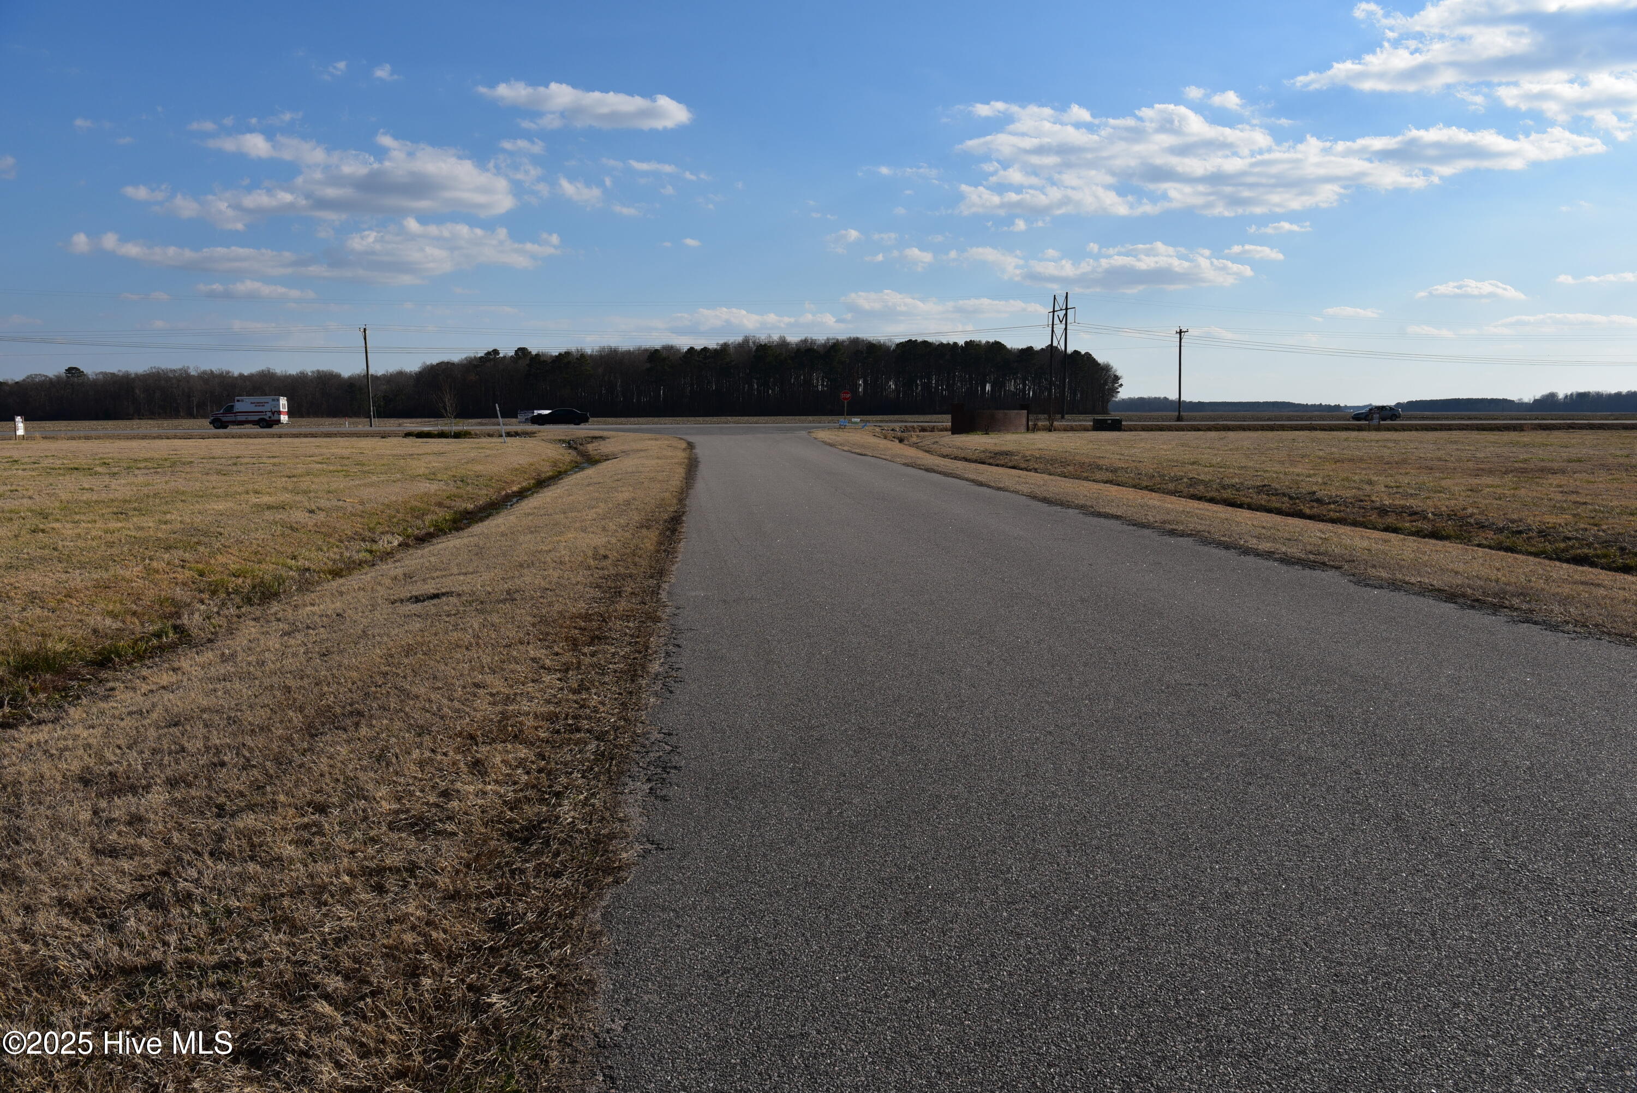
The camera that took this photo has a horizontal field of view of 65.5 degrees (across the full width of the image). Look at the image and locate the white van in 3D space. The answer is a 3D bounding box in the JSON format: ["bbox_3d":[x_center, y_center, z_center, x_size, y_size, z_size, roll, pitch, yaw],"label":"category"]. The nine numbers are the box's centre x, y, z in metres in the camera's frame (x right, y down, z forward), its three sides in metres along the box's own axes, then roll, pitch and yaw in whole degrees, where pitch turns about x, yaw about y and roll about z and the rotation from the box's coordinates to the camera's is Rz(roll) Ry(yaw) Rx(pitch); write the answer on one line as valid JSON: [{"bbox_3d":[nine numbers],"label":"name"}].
[{"bbox_3d":[-47.671,-11.185,106.800,5.850,2.660,2.350,-1,6,-7],"label":"white van"}]

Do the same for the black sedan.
[{"bbox_3d":[-22.085,-11.129,109.300,4.980,1.470,1.880,-1,6,-7],"label":"black sedan"}]

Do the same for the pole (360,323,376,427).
[{"bbox_3d":[-40.048,-15.037,113.000,0.350,9.170,2.200,-1,6,-7],"label":"pole"}]

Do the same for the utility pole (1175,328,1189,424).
[{"bbox_3d":[34.926,-16.536,122.500,0.350,9.150,2.400,-1,6,-7],"label":"utility pole"}]

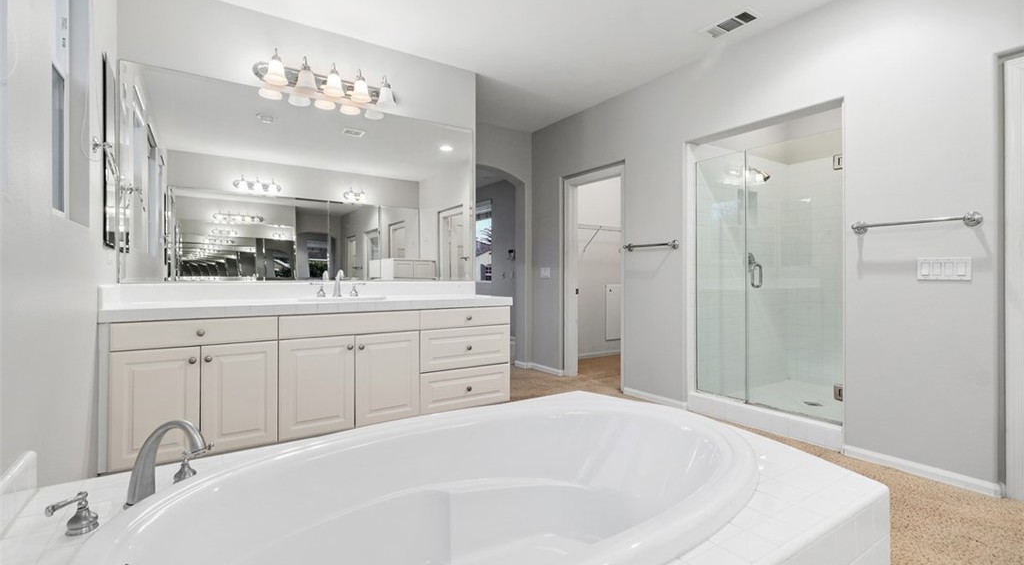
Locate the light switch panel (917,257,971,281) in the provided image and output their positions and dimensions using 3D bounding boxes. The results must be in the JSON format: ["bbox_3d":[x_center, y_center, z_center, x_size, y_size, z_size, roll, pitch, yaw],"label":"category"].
[{"bbox_3d":[2.214,-0.069,2.339,0.014,0.113,0.211,-1,1,-34],"label":"light switch panel"}]

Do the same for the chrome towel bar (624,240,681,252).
[{"bbox_3d":[1.161,-0.305,3.834,0.090,0.075,0.538,-1,1,-34],"label":"chrome towel bar"}]

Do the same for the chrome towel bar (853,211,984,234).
[{"bbox_3d":[2.116,-0.314,2.413,0.090,0.076,0.539,-1,1,-34],"label":"chrome towel bar"}]

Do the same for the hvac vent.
[{"bbox_3d":[1.436,-1.704,3.002,0.181,0.018,0.352,-1,1,-34],"label":"hvac vent"}]

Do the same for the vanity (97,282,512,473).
[{"bbox_3d":[-1.072,0.518,2.893,2.250,1.016,0.554,-1,1,-34],"label":"vanity"}]

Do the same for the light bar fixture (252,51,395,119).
[{"bbox_3d":[-1.176,-1.341,3.015,0.930,0.233,0.190,-1,1,-34],"label":"light bar fixture"}]

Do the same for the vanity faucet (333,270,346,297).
[{"bbox_3d":[-1.120,0.007,2.960,0.056,0.177,0.140,-1,1,-34],"label":"vanity faucet"}]

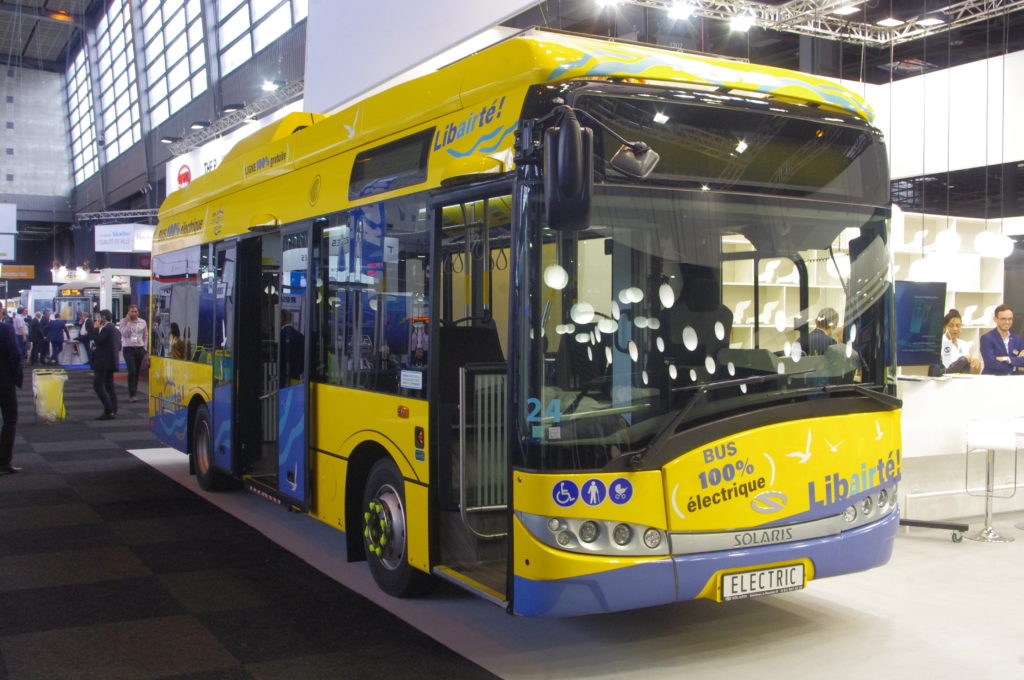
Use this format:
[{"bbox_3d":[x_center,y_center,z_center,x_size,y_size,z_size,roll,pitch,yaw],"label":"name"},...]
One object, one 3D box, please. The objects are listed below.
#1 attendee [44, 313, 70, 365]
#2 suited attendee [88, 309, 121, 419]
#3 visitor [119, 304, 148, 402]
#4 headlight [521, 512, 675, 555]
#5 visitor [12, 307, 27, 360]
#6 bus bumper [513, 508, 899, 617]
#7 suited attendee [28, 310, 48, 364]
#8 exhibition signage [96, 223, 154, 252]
[{"bbox_3d":[-15.981,-0.053,36.000,0.680,1.760,0.500,2,0,20],"label":"attendee"},{"bbox_3d":[-6.686,0.389,16.800,0.480,1.780,0.480,2,0,-6],"label":"suited attendee"},{"bbox_3d":[-7.235,0.255,19.600,0.520,1.840,0.370,2,0,-12],"label":"visitor"},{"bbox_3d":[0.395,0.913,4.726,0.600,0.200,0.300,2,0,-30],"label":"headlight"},{"bbox_3d":[-16.484,-0.184,34.300,0.400,1.780,0.500,2,0,-26],"label":"visitor"},{"bbox_3d":[1.147,1.079,5.196,2.400,0.460,0.420,2,0,-30],"label":"bus bumper"},{"bbox_3d":[-16.668,-0.070,36.000,0.420,1.800,0.520,2,0,-12],"label":"suited attendee"},{"bbox_3d":[-12.212,-3.198,33.165,1.860,0.910,1.600,2,0,31],"label":"exhibition signage"}]

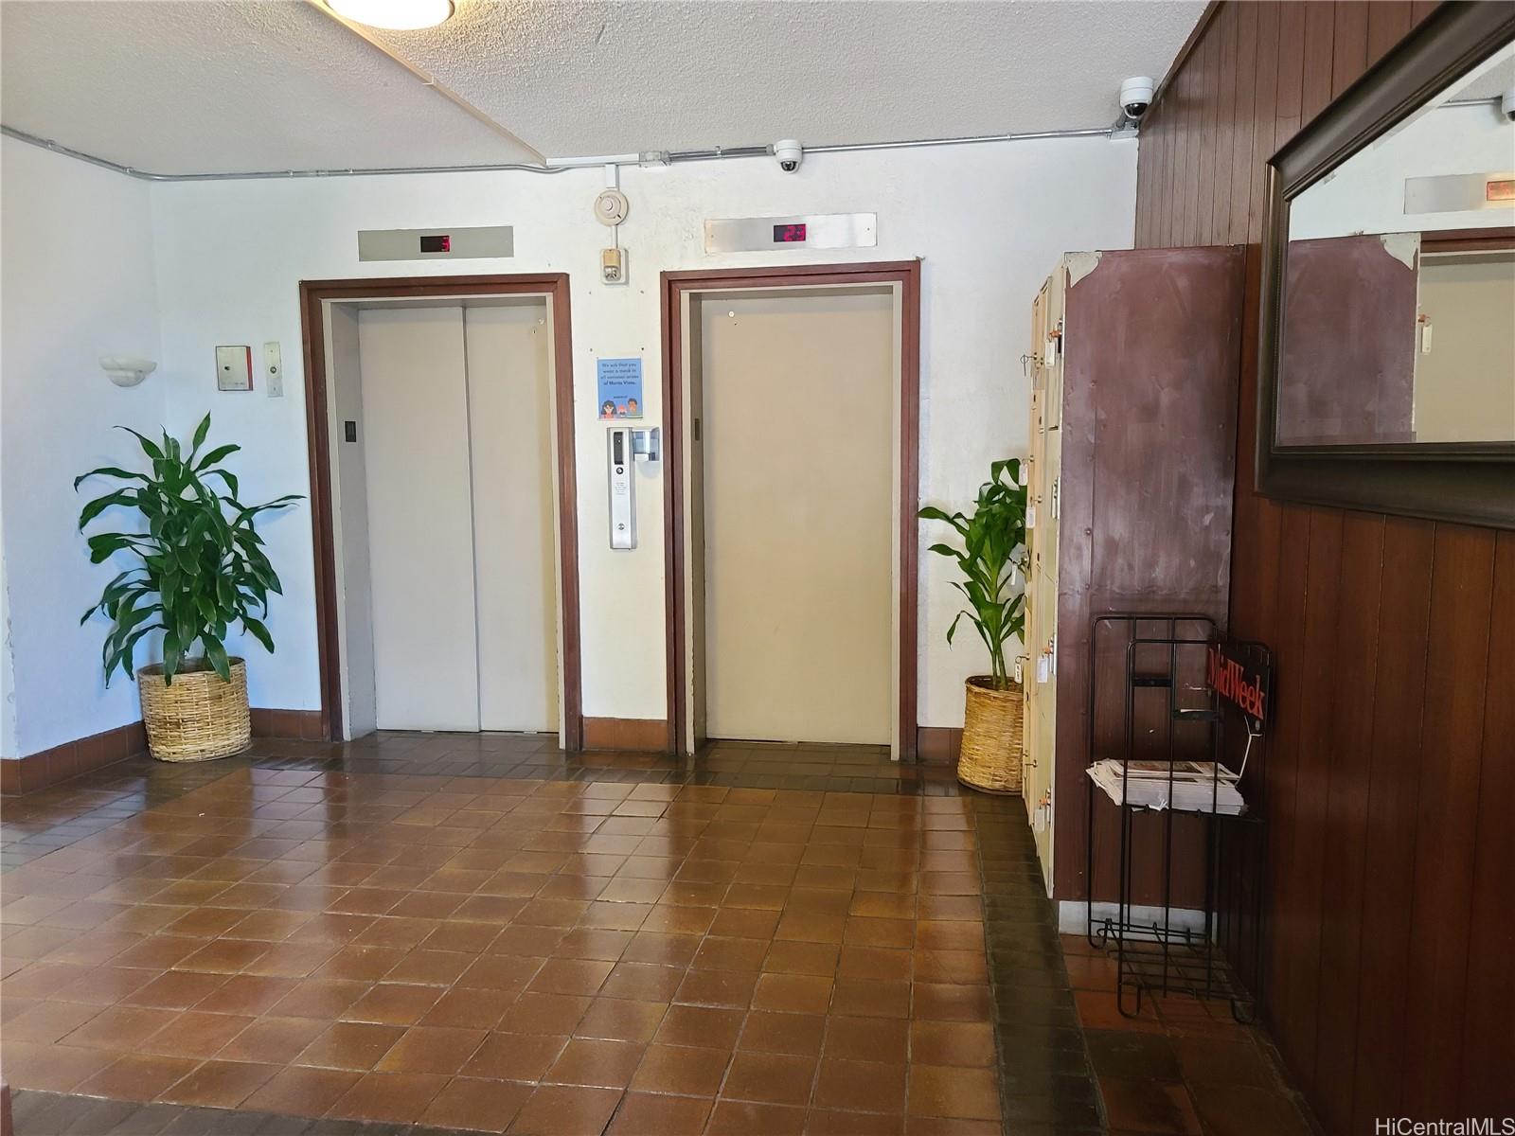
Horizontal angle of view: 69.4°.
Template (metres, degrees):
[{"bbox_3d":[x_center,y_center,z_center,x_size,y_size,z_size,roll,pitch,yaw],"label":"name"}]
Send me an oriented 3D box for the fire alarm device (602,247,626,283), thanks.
[{"bbox_3d":[-0.658,-1.374,4.993,0.110,0.156,0.050,0,5,9],"label":"fire alarm device"}]

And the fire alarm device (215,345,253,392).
[{"bbox_3d":[-2.569,-0.979,5.376,0.166,0.219,0.037,0,5,9],"label":"fire alarm device"}]

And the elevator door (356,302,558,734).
[{"bbox_3d":[-1.481,-0.228,5.590,1.084,2.174,0.066,0,5,9],"label":"elevator door"}]

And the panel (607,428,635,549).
[{"bbox_3d":[-0.632,-0.368,5.090,0.119,0.558,0.040,0,5,9],"label":"panel"}]

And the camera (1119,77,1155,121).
[{"bbox_3d":[1.391,-1.718,4.028,0.120,0.130,0.120,0,5,9],"label":"camera"}]

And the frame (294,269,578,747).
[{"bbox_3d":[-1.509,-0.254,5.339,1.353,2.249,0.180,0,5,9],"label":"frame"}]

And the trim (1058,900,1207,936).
[{"bbox_3d":[1.090,1.015,3.148,0.433,0.103,0.025,0,5,9],"label":"trim"}]

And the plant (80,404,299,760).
[{"bbox_3d":[-2.577,0.095,5.061,0.880,1.627,0.800,0,5,9],"label":"plant"}]

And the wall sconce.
[{"bbox_3d":[-2.942,-0.923,5.198,0.144,0.137,0.296,0,5,9],"label":"wall sconce"}]

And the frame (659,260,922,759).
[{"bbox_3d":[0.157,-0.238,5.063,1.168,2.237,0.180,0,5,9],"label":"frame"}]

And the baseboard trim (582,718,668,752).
[{"bbox_3d":[-0.634,0.800,5.212,0.418,0.158,0.020,0,5,9],"label":"baseboard trim"}]

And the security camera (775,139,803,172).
[{"bbox_3d":[0.138,-1.791,4.800,0.115,0.136,0.115,0,5,9],"label":"security camera"}]

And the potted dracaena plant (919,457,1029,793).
[{"bbox_3d":[1.004,0.230,4.619,0.638,1.391,0.548,0,5,9],"label":"potted dracaena plant"}]

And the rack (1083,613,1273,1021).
[{"bbox_3d":[1.069,0.622,2.830,0.336,0.948,0.415,0,5,6],"label":"rack"}]

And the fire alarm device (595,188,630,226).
[{"bbox_3d":[-0.660,-1.635,4.965,0.160,0.160,0.056,0,5,9],"label":"fire alarm device"}]

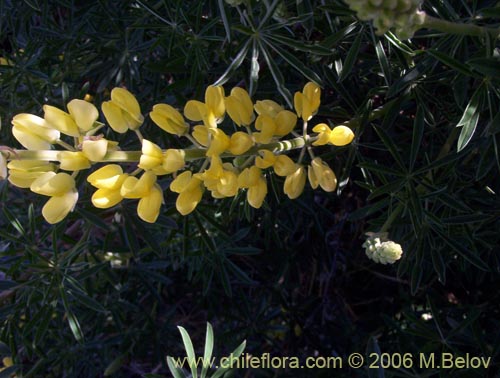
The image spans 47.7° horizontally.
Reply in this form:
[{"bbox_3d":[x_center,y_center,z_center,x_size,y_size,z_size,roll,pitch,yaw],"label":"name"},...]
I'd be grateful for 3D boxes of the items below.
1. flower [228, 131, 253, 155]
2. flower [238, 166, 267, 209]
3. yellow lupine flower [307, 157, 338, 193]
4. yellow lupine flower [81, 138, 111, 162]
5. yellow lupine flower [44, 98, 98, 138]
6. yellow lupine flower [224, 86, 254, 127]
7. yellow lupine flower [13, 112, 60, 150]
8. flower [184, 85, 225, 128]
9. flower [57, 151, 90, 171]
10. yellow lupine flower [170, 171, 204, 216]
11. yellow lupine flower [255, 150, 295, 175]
[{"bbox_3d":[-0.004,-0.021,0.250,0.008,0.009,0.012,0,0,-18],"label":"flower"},{"bbox_3d":[0.001,-0.001,0.224,0.010,0.009,0.017,17,44,-26],"label":"flower"},{"bbox_3d":[0.034,-0.007,0.270,0.011,0.009,0.012,-15,66,-4],"label":"yellow lupine flower"},{"bbox_3d":[-0.057,-0.014,0.210,0.010,0.009,0.011,0,-6,-6],"label":"yellow lupine flower"},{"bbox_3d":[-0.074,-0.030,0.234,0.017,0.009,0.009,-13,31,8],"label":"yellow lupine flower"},{"bbox_3d":[-0.004,-0.034,0.230,0.010,0.016,0.010,-18,6,-6],"label":"yellow lupine flower"},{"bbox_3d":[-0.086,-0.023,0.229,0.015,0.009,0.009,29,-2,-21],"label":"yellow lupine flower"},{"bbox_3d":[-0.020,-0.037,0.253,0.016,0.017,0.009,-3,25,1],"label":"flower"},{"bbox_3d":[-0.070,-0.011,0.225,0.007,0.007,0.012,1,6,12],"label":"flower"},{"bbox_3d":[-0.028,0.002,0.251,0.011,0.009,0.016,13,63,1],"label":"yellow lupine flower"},{"bbox_3d":[0.010,-0.010,0.225,0.015,0.009,0.012,5,16,-20],"label":"yellow lupine flower"}]

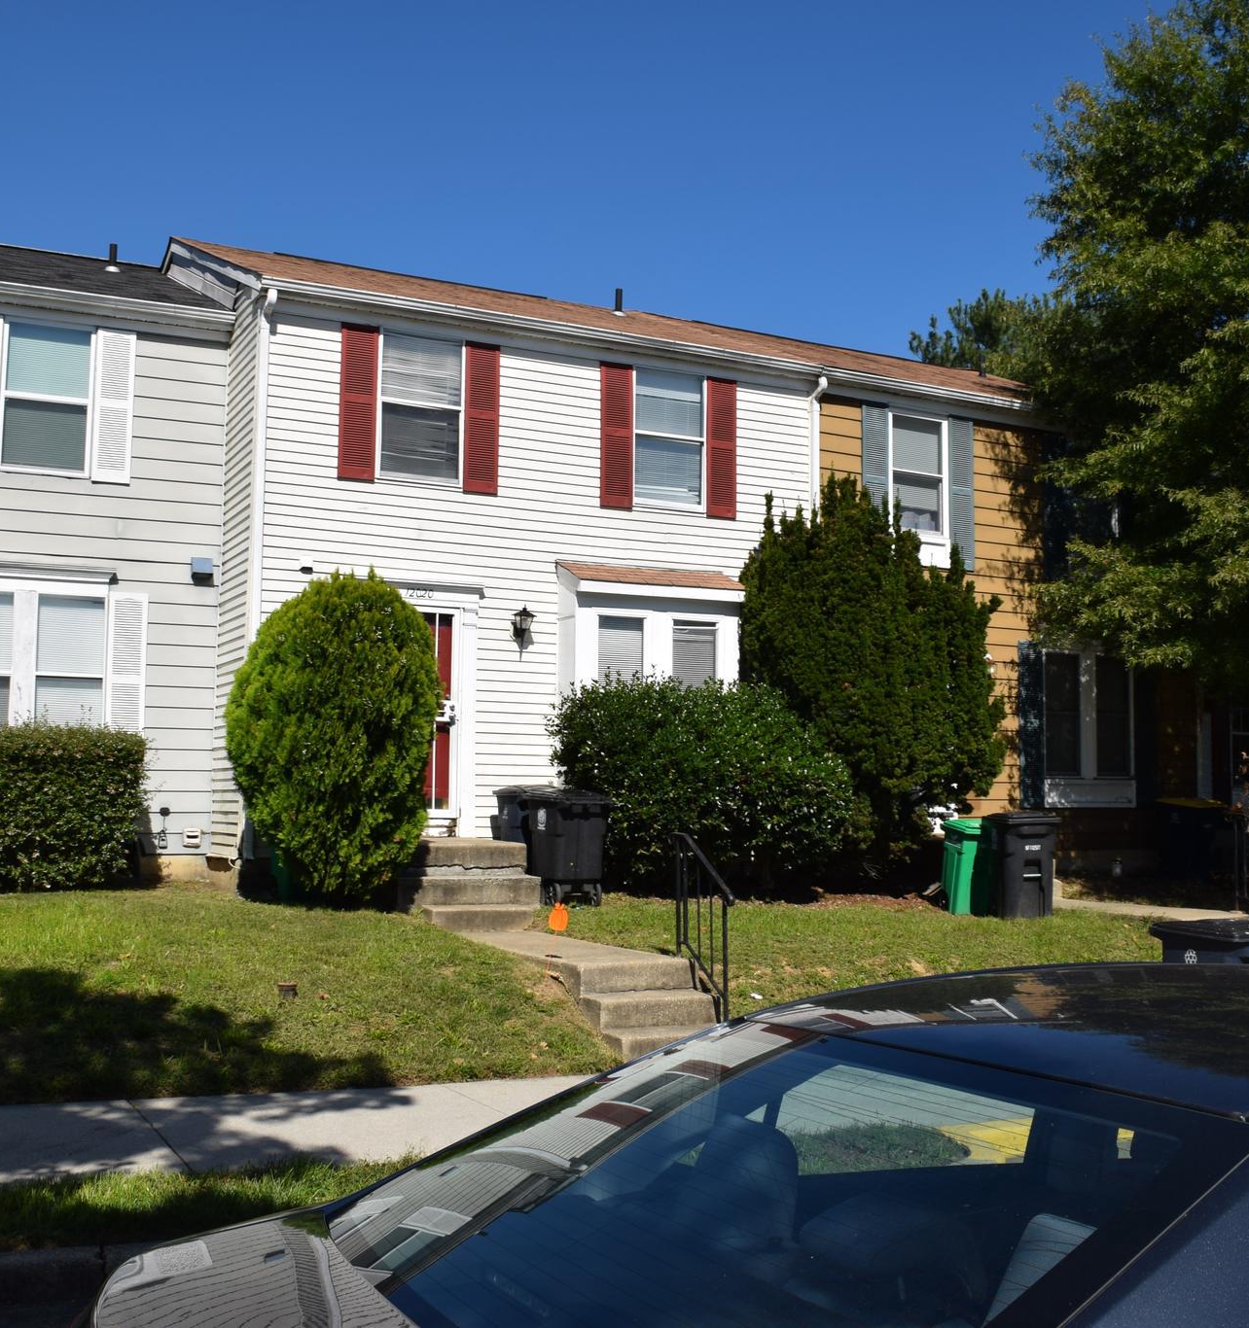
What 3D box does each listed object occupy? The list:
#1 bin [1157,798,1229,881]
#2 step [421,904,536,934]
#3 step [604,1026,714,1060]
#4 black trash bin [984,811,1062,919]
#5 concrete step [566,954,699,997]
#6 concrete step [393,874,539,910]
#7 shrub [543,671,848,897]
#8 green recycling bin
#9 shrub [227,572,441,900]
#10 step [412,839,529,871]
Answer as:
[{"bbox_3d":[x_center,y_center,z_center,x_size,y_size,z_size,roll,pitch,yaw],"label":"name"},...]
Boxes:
[{"bbox_3d":[6.802,2.077,17.948,0.610,1.030,0.690,3,-6,-27],"label":"bin"},{"bbox_3d":[-1.278,2.211,12.901,0.890,0.200,0.330,3,-6,-25],"label":"step"},{"bbox_3d":[0.296,2.369,9.276,0.850,0.170,0.370,3,-6,-25],"label":"step"},{"bbox_3d":[4.067,1.996,15.250,0.620,1.060,0.700,2,-6,-14],"label":"black trash bin"},{"bbox_3d":[0.035,2.220,10.637,0.870,0.220,0.330,3,-6,-25],"label":"concrete step"},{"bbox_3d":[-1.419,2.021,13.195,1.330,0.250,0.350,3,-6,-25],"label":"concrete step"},{"bbox_3d":[0.851,1.204,14.462,3.000,2.100,1.700,3,-6,-25],"label":"shrub"},{"bbox_3d":[3.618,2.092,15.400,0.500,0.980,0.580,1,-6,-10],"label":"green recycling bin"},{"bbox_3d":[-2.436,0.619,12.675,1.750,2.750,1.700,3,-6,-25],"label":"shrub"},{"bbox_3d":[-1.618,1.769,13.734,1.230,0.250,0.850,3,-6,-25],"label":"step"}]

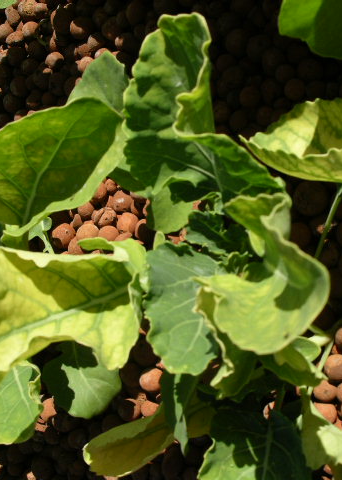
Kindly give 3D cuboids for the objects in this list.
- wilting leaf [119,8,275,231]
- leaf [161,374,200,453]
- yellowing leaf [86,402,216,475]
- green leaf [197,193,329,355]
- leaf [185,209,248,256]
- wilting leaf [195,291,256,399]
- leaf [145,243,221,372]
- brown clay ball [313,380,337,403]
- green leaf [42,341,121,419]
[{"bbox_3d":[0.016,-0.066,0.385,0.082,0.040,0.110,-6,101,7],"label":"wilting leaf"},{"bbox_3d":[0.005,0.102,0.405,0.024,0.032,0.038,0,58,0],"label":"leaf"},{"bbox_3d":[-0.012,0.119,0.410,0.078,0.022,0.034,-22,60,-13],"label":"yellowing leaf"},{"bbox_3d":[0.052,0.021,0.415,0.076,0.050,0.088,0,58,0],"label":"green leaf"},{"bbox_3d":[0.029,-0.005,0.455,0.039,0.022,0.027,0,58,0],"label":"leaf"},{"bbox_3d":[0.033,0.060,0.400,0.034,0.026,0.058,0,96,11],"label":"wilting leaf"},{"bbox_3d":[0.009,0.041,0.405,0.048,0.020,0.072,9,92,11],"label":"leaf"},{"bbox_3d":[0.102,0.100,0.452,0.015,0.015,0.015,0,58,0],"label":"brown clay ball"},{"bbox_3d":[-0.061,0.094,0.475,0.050,0.018,0.058,-18,86,13],"label":"green leaf"}]

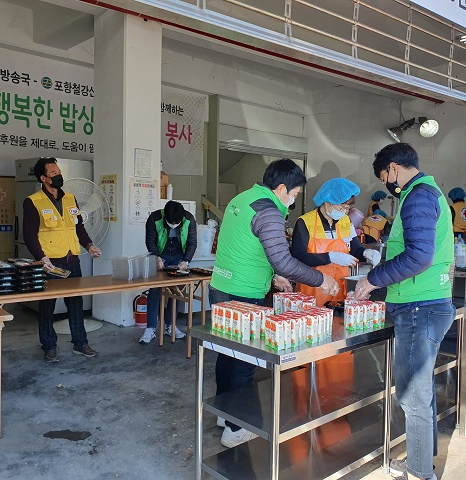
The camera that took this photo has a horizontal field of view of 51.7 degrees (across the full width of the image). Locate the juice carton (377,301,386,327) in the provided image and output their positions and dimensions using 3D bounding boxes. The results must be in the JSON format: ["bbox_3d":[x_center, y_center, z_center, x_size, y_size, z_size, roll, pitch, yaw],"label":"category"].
[{"bbox_3d":[0.725,0.370,2.352,0.037,0.121,0.048,-1,4,-42],"label":"juice carton"}]

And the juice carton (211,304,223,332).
[{"bbox_3d":[-0.066,0.360,2.239,0.037,0.121,0.048,-1,4,-42],"label":"juice carton"}]

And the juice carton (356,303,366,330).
[{"bbox_3d":[0.613,0.371,2.293,0.037,0.121,0.048,-1,4,-42],"label":"juice carton"}]

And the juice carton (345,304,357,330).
[{"bbox_3d":[0.570,0.370,2.291,0.037,0.121,0.048,-1,4,-42],"label":"juice carton"}]

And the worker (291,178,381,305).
[{"bbox_3d":[0.693,0.366,3.280,0.510,1.570,0.420,0,3,-23],"label":"worker"}]

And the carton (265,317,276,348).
[{"bbox_3d":[0.161,0.377,1.992,0.037,0.121,0.048,-1,4,-42],"label":"carton"}]

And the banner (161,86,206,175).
[{"bbox_3d":[-0.815,-1.797,7.999,0.880,1.380,0.020,-1,4,-40],"label":"banner"}]

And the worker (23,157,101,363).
[{"bbox_3d":[-1.536,0.163,4.330,0.560,1.780,0.450,-2,4,-45],"label":"worker"}]

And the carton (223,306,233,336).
[{"bbox_3d":[-0.004,0.364,2.172,0.037,0.121,0.048,-1,4,-42],"label":"carton"}]

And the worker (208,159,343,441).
[{"bbox_3d":[0.244,0.341,2.900,0.600,1.640,0.500,-1,3,-35],"label":"worker"}]

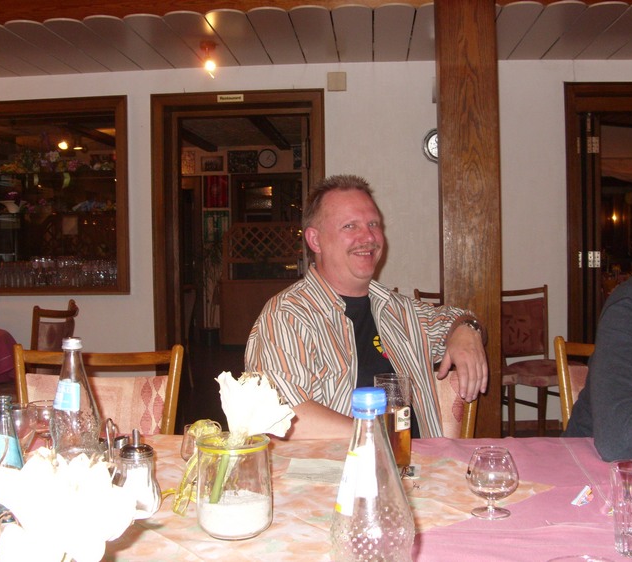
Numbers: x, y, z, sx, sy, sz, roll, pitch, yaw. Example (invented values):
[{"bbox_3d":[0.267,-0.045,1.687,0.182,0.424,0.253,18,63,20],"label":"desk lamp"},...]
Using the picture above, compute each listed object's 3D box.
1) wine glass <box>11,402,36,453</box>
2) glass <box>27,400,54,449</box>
[{"bbox_3d":[-0.507,0.287,1.400,0.067,0.160,0.067,-1,1,3],"label":"wine glass"},{"bbox_3d":[-0.490,0.286,1.502,0.069,0.125,0.069,-1,2,0],"label":"glass"}]

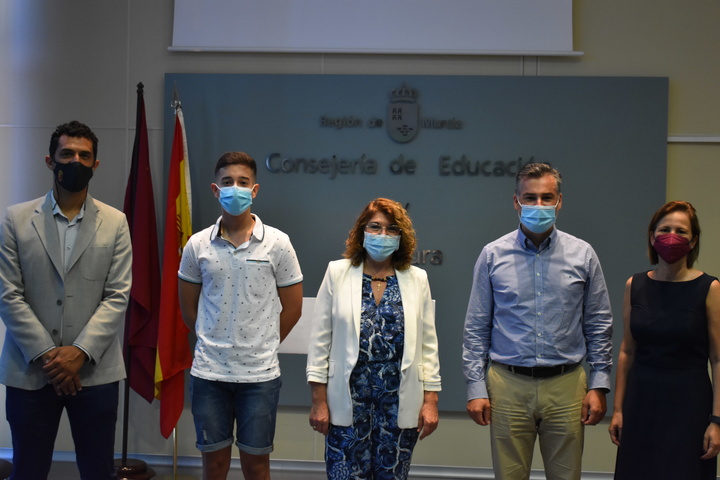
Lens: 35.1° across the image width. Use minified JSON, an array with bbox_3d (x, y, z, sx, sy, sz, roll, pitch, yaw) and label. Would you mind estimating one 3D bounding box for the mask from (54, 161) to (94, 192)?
[{"bbox_3d":[-0.994,-0.221,3.970,0.145,0.115,0.090,1,0,-20],"label":"mask"}]

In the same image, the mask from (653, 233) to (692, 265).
[{"bbox_3d":[1.151,0.031,4.200,0.145,0.116,0.090,1,0,16],"label":"mask"}]

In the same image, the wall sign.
[{"bbox_3d":[0.293,0.018,6.833,3.030,2.010,0.050,1,0,5],"label":"wall sign"}]

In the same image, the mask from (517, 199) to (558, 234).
[{"bbox_3d":[0.635,-0.084,4.080,0.143,0.122,0.095,1,0,9],"label":"mask"}]

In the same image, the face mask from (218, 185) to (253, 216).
[{"bbox_3d":[-0.464,-0.147,4.250,0.132,0.118,0.090,1,0,-6],"label":"face mask"}]

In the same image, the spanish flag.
[{"bbox_3d":[-1.025,0.158,6.300,0.220,1.870,0.200,1,0,5],"label":"spanish flag"}]

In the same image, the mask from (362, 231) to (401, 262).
[{"bbox_3d":[0.075,0.026,4.000,0.135,0.107,0.085,1,0,-4],"label":"mask"}]

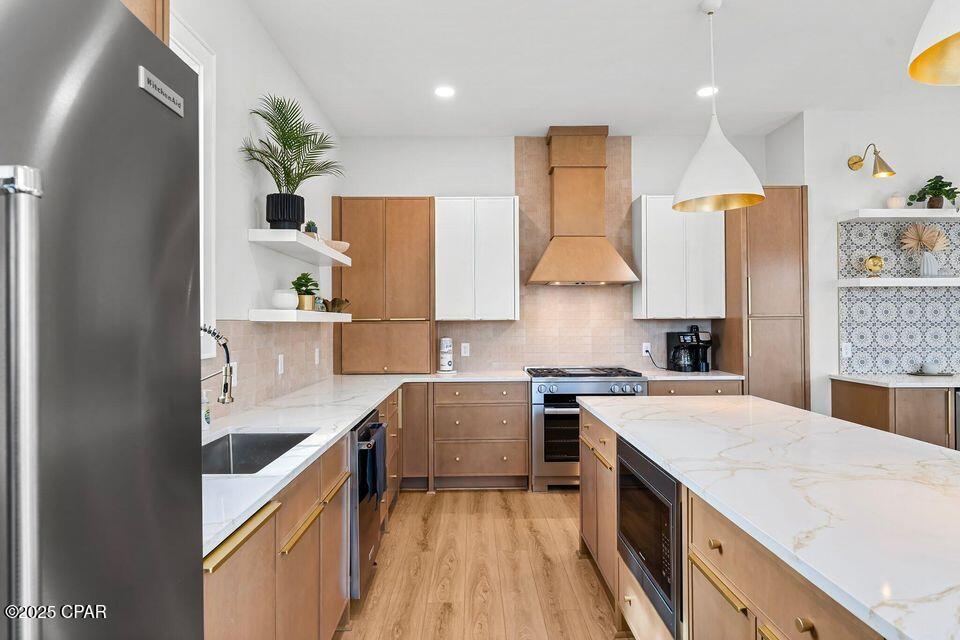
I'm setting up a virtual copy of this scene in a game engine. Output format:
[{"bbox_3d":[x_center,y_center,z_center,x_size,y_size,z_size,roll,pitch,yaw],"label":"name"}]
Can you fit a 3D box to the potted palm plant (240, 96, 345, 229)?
[{"bbox_3d":[-1.021,-0.866,2.865,0.470,0.753,0.490,0,0,-1],"label":"potted palm plant"}]

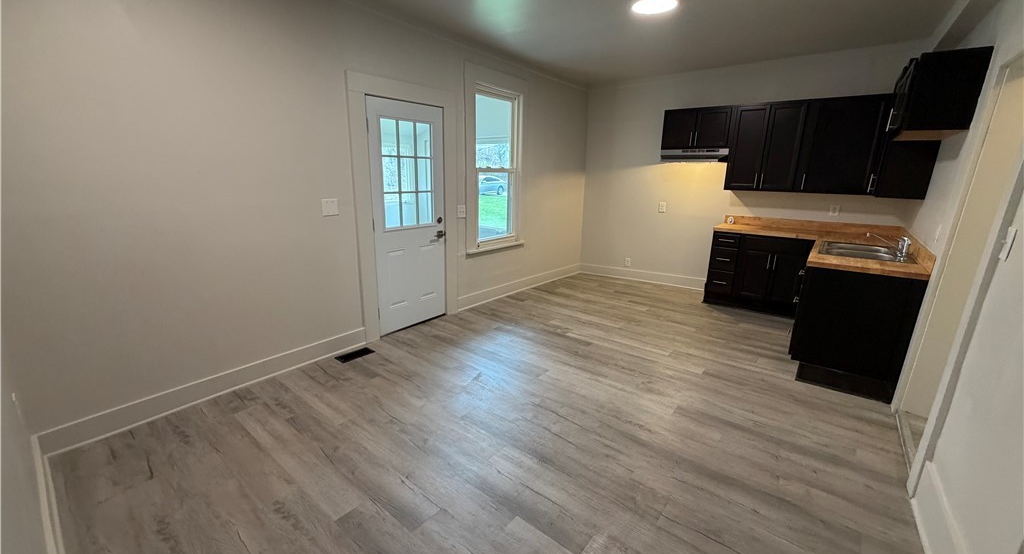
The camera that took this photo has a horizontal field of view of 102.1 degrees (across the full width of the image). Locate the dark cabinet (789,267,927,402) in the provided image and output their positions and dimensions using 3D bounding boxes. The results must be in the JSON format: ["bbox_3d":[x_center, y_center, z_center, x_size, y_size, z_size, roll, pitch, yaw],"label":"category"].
[{"bbox_3d":[2.844,0.240,3.509,0.632,0.855,1.713,11,17,36],"label":"dark cabinet"}]

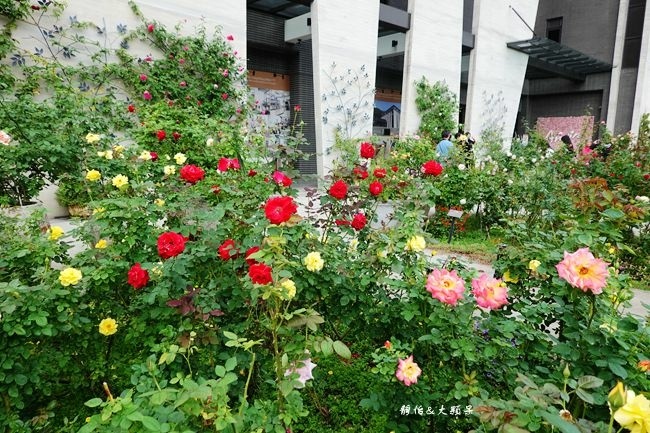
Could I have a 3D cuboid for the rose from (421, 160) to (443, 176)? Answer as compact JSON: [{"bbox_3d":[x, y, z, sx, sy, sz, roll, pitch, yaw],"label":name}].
[{"bbox_3d":[0.504,-0.227,2.050,0.099,0.072,0.090,2,10,14],"label":"rose"}]

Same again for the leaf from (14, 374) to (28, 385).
[{"bbox_3d":[-0.981,0.527,1.400,0.042,0.010,0.035,16,45,-9],"label":"leaf"}]

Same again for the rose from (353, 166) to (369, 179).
[{"bbox_3d":[0.209,-0.256,2.550,0.088,0.068,0.070,1,9,5],"label":"rose"}]

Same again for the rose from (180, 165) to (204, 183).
[{"bbox_3d":[-0.627,-0.199,2.050,0.112,0.085,0.095,-1,9,-6],"label":"rose"}]

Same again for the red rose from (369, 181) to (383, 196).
[{"bbox_3d":[0.262,-0.145,2.250,0.069,0.079,0.065,1,10,7],"label":"red rose"}]

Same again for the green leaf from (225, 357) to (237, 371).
[{"bbox_3d":[-0.286,0.448,1.320,0.037,0.042,0.025,-2,9,-13],"label":"green leaf"}]

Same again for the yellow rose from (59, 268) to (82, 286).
[{"bbox_3d":[-1.028,0.246,1.750,0.093,0.071,0.070,-5,10,-31],"label":"yellow rose"}]

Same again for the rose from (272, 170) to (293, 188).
[{"bbox_3d":[-0.206,-0.184,2.100,0.092,0.074,0.080,-1,10,-6],"label":"rose"}]

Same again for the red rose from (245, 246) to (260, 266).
[{"bbox_3d":[-0.293,0.170,1.800,0.079,0.087,0.070,-2,10,-9],"label":"red rose"}]

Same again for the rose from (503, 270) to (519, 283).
[{"bbox_3d":[0.707,0.230,1.650,0.062,0.052,0.050,2,9,12],"label":"rose"}]

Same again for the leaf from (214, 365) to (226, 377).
[{"bbox_3d":[-0.345,0.508,1.430,0.038,0.038,0.025,-3,10,-14],"label":"leaf"}]

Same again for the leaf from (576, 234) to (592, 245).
[{"bbox_3d":[0.900,0.080,1.500,0.053,0.033,0.035,5,10,31],"label":"leaf"}]

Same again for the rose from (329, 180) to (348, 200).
[{"bbox_3d":[0.073,-0.135,2.250,0.094,0.096,0.075,0,9,2],"label":"rose"}]

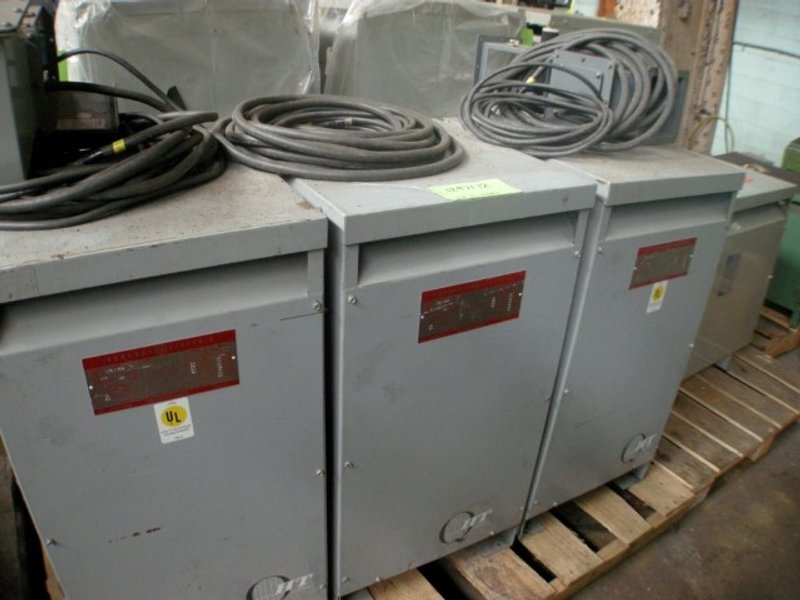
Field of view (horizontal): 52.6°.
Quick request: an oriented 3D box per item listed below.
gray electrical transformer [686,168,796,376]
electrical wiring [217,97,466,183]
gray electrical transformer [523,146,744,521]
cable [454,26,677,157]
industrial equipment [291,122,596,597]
[{"bbox_3d":[0.907,-0.092,2.708,0.516,0.674,0.422,-17,34,-35],"label":"gray electrical transformer"},{"bbox_3d":[-0.113,-0.359,1.688,0.527,0.072,0.444,-12,31,-28],"label":"electrical wiring"},{"bbox_3d":[0.455,0.036,2.250,0.555,0.933,0.494,-14,32,-36],"label":"gray electrical transformer"},{"bbox_3d":[0.425,-0.532,2.028,0.549,0.266,0.278,-7,30,-21],"label":"cable"},{"bbox_3d":[-0.004,0.122,1.874,0.555,0.933,0.494,-12,31,-28],"label":"industrial equipment"}]

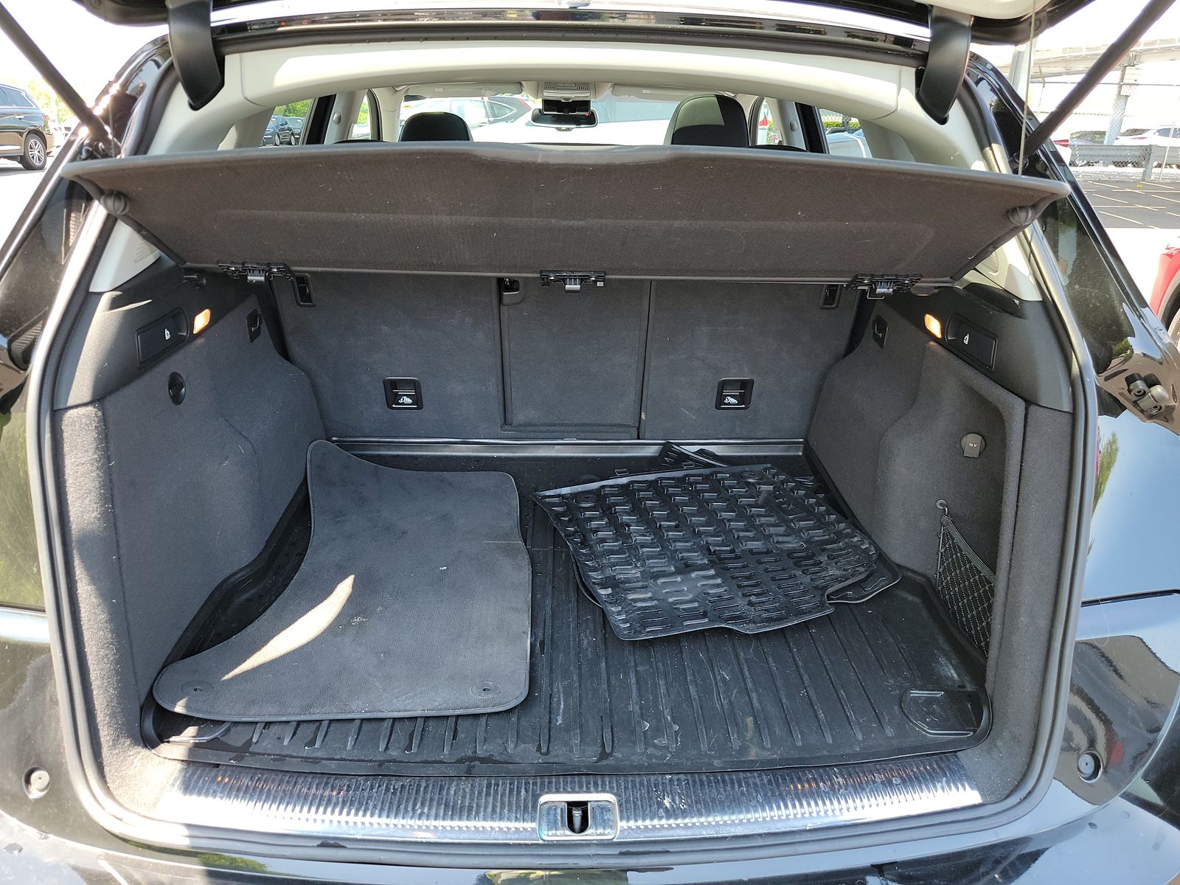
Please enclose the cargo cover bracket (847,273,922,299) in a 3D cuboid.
[{"bbox_3d":[0.501,-0.266,1.393,0.122,0.040,0.045,0,23,-2],"label":"cargo cover bracket"}]

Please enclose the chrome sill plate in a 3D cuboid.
[{"bbox_3d":[-0.015,0.388,0.902,0.900,0.040,0.110,0,23,-2],"label":"chrome sill plate"}]

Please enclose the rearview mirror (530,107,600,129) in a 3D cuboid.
[{"bbox_3d":[-0.091,-1.148,2.901,0.245,0.070,0.050,6,23,11],"label":"rearview mirror"}]

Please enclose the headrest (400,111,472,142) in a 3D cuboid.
[{"bbox_3d":[-0.441,-0.862,2.380,0.240,0.200,0.120,0,23,-2],"label":"headrest"}]

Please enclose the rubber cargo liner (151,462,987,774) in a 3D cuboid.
[{"bbox_3d":[-0.023,0.185,1.325,1.060,0.050,0.890,0,23,-2],"label":"rubber cargo liner"}]

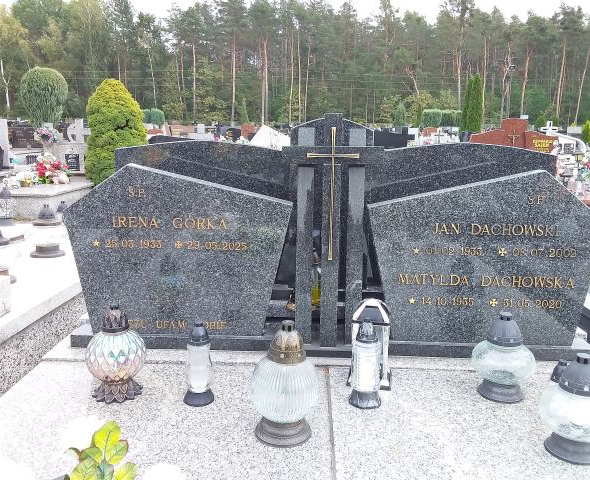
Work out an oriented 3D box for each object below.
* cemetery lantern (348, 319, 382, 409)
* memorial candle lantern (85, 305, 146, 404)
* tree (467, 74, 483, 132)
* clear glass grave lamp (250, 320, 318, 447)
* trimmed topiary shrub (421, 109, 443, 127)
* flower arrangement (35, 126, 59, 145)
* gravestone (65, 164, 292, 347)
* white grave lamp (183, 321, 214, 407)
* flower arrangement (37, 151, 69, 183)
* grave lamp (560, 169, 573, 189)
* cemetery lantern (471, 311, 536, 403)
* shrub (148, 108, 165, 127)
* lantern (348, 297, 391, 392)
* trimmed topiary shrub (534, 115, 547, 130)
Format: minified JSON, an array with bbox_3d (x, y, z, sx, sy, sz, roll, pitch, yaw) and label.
[{"bbox_3d":[0.212,0.358,1.528,0.096,0.255,0.096,0,13,0],"label":"cemetery lantern"},{"bbox_3d":[-0.543,0.333,1.573,0.177,0.277,0.177,0,13,0],"label":"memorial candle lantern"},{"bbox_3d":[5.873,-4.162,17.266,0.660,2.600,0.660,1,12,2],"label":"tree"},{"bbox_3d":[-0.028,0.374,1.394,0.178,0.316,0.178,1,12,2],"label":"clear glass grave lamp"},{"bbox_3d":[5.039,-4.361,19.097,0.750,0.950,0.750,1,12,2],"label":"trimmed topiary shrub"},{"bbox_3d":[-3.984,-1.691,8.300,0.360,0.290,0.280,0,13,0],"label":"flower arrangement"},{"bbox_3d":[-0.432,0.042,1.945,0.835,0.639,0.085,1,8,2],"label":"gravestone"},{"bbox_3d":[-0.293,0.372,1.569,0.094,0.241,0.094,1,12,2],"label":"white grave lamp"},{"bbox_3d":[-3.412,-1.001,7.300,0.460,0.410,0.380,0,13,0],"label":"flower arrangement"},{"bbox_3d":[3.304,-0.736,6.300,0.165,0.260,0.165,7,14,27],"label":"grave lamp"},{"bbox_3d":[0.638,0.348,1.583,0.184,0.257,0.184,0,13,0],"label":"cemetery lantern"},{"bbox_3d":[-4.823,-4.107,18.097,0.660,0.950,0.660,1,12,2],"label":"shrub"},{"bbox_3d":[0.245,0.319,1.663,0.138,0.275,0.138,3,13,11],"label":"lantern"},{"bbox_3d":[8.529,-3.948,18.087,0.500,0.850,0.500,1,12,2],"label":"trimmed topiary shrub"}]

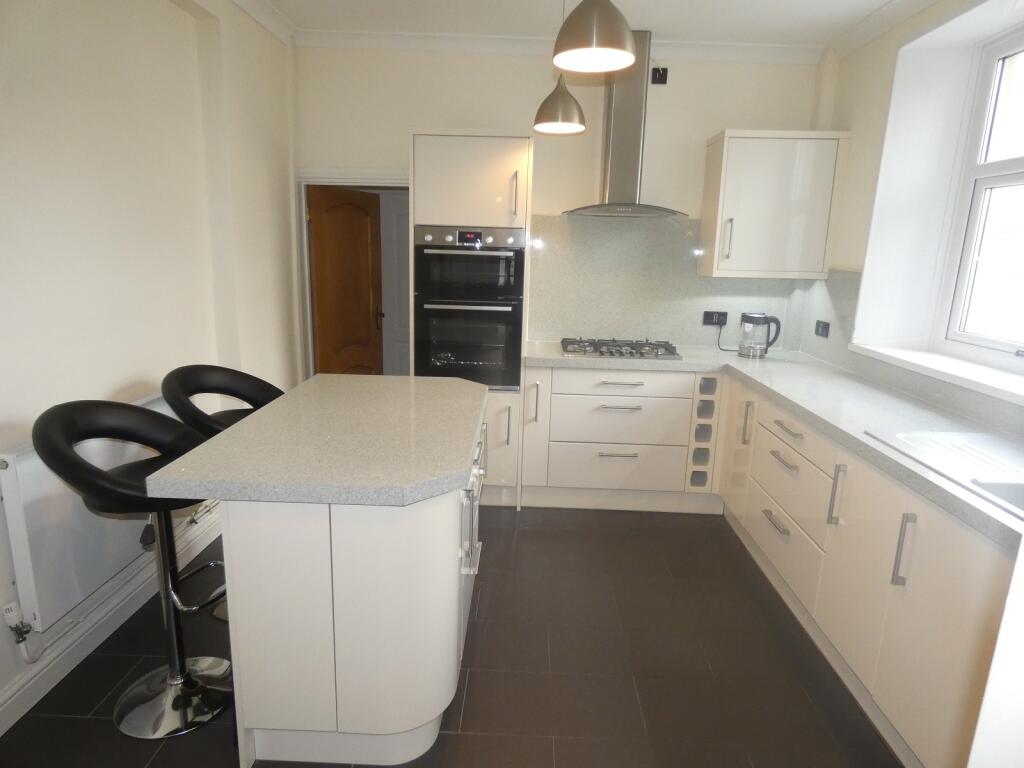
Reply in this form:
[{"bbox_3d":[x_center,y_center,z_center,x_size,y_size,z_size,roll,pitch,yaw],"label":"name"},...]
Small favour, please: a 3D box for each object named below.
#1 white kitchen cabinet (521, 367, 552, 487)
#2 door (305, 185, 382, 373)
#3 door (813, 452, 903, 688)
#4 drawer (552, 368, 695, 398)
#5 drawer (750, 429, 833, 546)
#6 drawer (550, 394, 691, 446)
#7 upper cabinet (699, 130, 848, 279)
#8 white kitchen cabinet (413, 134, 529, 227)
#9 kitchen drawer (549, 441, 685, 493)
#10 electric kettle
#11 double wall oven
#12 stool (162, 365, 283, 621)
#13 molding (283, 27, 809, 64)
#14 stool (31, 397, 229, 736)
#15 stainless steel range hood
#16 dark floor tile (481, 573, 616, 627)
[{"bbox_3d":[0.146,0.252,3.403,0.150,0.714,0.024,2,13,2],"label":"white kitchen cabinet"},{"bbox_3d":[-1.184,-0.447,4.347,0.042,1.875,0.755,7,14,24],"label":"door"},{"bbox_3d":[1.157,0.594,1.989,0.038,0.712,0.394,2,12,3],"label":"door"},{"bbox_3d":[0.634,-0.055,3.544,0.797,0.146,0.480,2,13,1],"label":"drawer"},{"bbox_3d":[1.417,0.418,2.547,0.480,0.286,0.749,2,13,1],"label":"drawer"},{"bbox_3d":[0.629,0.155,3.600,0.797,0.282,0.480,2,13,2],"label":"drawer"},{"bbox_3d":[1.500,-1.026,3.480,0.661,0.788,0.359,2,13,2],"label":"upper cabinet"},{"bbox_3d":[-0.206,-1.122,3.388,0.600,0.455,0.588,2,13,2],"label":"white kitchen cabinet"},{"bbox_3d":[0.620,0.432,3.655,0.797,0.283,0.480,2,13,1],"label":"kitchen drawer"},{"bbox_3d":[1.459,-0.284,3.494,0.218,0.248,0.155,5,13,15],"label":"electric kettle"},{"bbox_3d":[-0.229,-0.463,3.512,0.595,0.889,0.570,2,13,1],"label":"double wall oven"},{"bbox_3d":[-1.159,0.443,2.483,0.530,0.980,0.485,6,14,19],"label":"stool"},{"bbox_3d":[0.257,-1.961,3.434,3.080,0.090,0.080,2,13,1],"label":"molding"},{"bbox_3d":[-1.171,0.575,1.900,0.530,0.980,0.485,3,13,7],"label":"stool"},{"bbox_3d":[0.661,-1.447,3.358,0.700,0.990,0.467,2,13,2],"label":"stainless steel range hood"},{"bbox_3d":[0.157,0.973,2.618,0.605,0.012,0.298,2,13,1],"label":"dark floor tile"}]

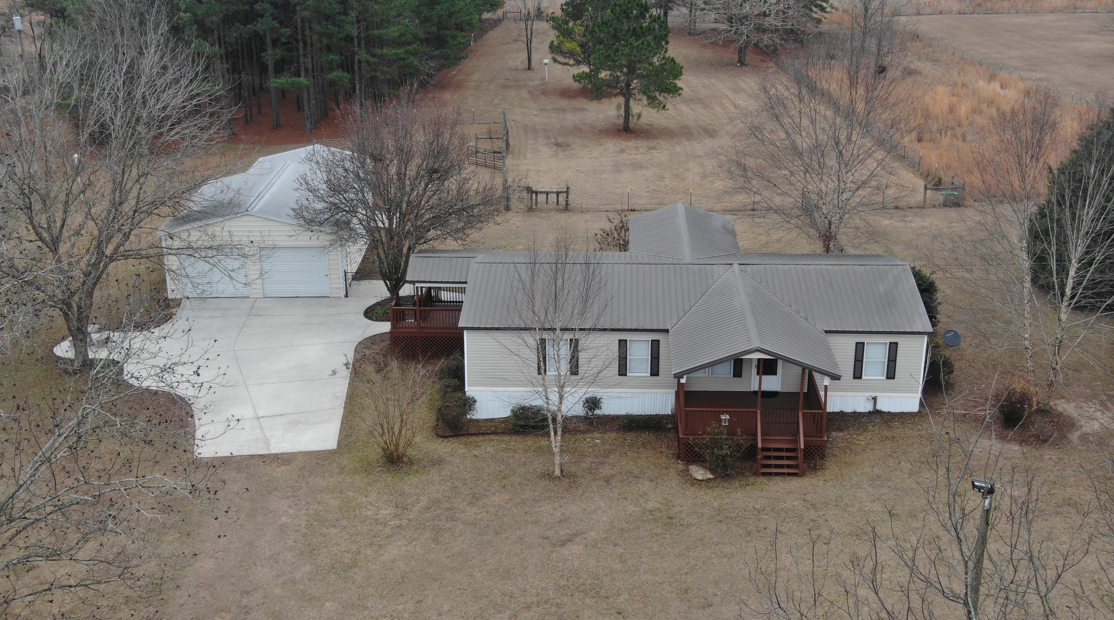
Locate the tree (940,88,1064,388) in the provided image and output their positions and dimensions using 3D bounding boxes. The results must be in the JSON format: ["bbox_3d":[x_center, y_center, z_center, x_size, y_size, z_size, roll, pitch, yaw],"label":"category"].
[{"bbox_3d":[14.794,-1.782,43.139,4.300,11.100,4.400,0,20,0],"label":"tree"}]

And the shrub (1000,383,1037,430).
[{"bbox_3d":[15.642,3.180,43.444,1.250,1.500,1.250,0,20,0],"label":"shrub"}]

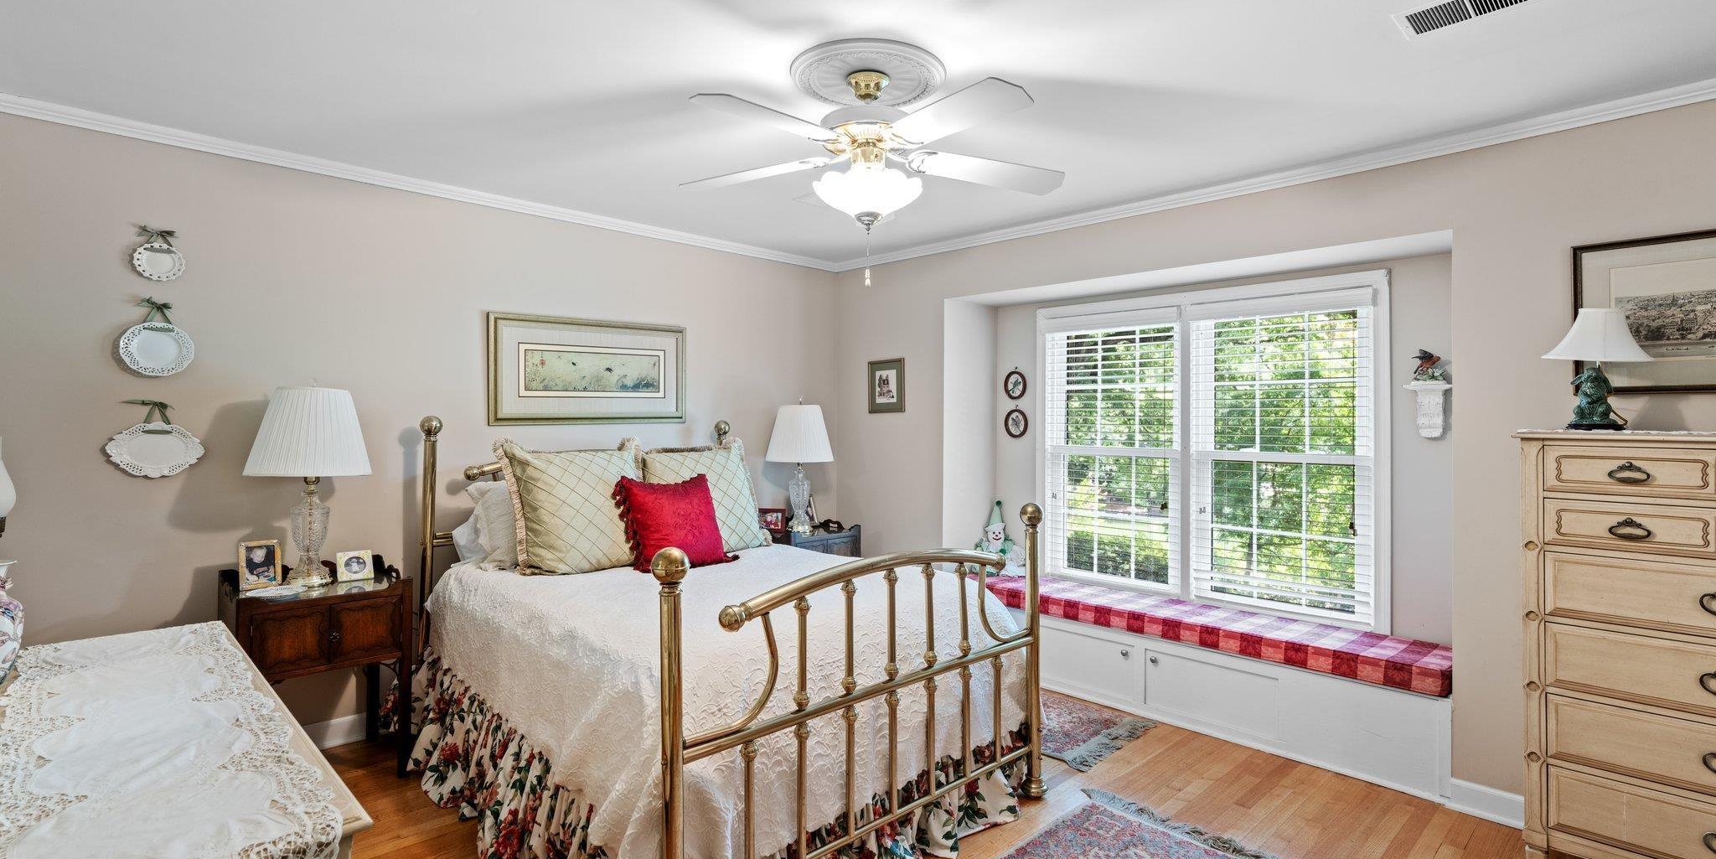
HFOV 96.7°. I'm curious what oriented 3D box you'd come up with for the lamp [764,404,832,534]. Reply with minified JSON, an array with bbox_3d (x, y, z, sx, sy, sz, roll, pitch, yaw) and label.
[{"bbox_3d":[-0.344,0.215,4.537,0.410,0.790,0.410,1,1,0],"label":"lamp"}]

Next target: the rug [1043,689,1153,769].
[{"bbox_3d":[0.684,1.348,3.761,0.660,0.012,1.300,0,1,-44],"label":"rug"}]

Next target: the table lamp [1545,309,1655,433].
[{"bbox_3d":[2.237,-0.184,2.318,0.250,0.370,0.250,0,1,-44],"label":"table lamp"}]

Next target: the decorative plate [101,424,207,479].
[{"bbox_3d":[-2.566,0.076,2.792,0.271,0.201,0.025,0,1,-44],"label":"decorative plate"}]

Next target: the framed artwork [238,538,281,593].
[{"bbox_3d":[-2.173,0.489,2.771,0.025,0.175,0.119,-12,-7,36],"label":"framed artwork"}]

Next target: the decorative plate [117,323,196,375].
[{"bbox_3d":[-2.559,-0.295,2.786,0.208,0.200,0.030,0,1,-44],"label":"decorative plate"}]

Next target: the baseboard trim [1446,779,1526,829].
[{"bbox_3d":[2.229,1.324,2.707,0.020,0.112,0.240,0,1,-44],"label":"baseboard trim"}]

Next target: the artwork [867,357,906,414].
[{"bbox_3d":[0.187,-0.268,4.802,0.025,0.329,0.314,0,1,-44],"label":"artwork"}]

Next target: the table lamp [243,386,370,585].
[{"bbox_3d":[-2.093,0.208,2.921,0.400,0.770,0.400,0,1,-44],"label":"table lamp"}]

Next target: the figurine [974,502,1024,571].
[{"bbox_3d":[0.813,0.647,4.430,0.290,0.440,0.250,1,1,10],"label":"figurine"}]

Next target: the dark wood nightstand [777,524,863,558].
[{"bbox_3d":[-0.333,0.944,4.511,0.528,0.796,0.457,0,1,-44],"label":"dark wood nightstand"}]

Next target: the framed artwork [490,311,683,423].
[{"bbox_3d":[-1.358,-0.293,3.956,1.059,0.537,0.030,0,1,-44],"label":"framed artwork"}]

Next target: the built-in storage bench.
[{"bbox_3d":[1.503,1.111,3.812,0.482,0.505,2.389,0,1,-44],"label":"built-in storage bench"}]

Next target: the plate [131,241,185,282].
[{"bbox_3d":[-2.555,-0.613,2.788,0.148,0.146,0.025,0,1,-44],"label":"plate"}]

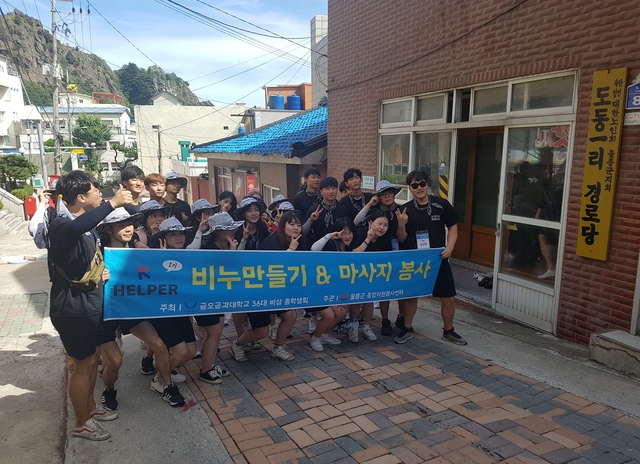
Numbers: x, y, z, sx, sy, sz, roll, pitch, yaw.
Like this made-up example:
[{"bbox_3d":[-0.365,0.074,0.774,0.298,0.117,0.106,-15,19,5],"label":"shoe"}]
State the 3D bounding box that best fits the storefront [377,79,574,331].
[{"bbox_3d":[1.658,-0.459,5.951,0.200,2.513,3.207,-4,11,-26],"label":"storefront"}]

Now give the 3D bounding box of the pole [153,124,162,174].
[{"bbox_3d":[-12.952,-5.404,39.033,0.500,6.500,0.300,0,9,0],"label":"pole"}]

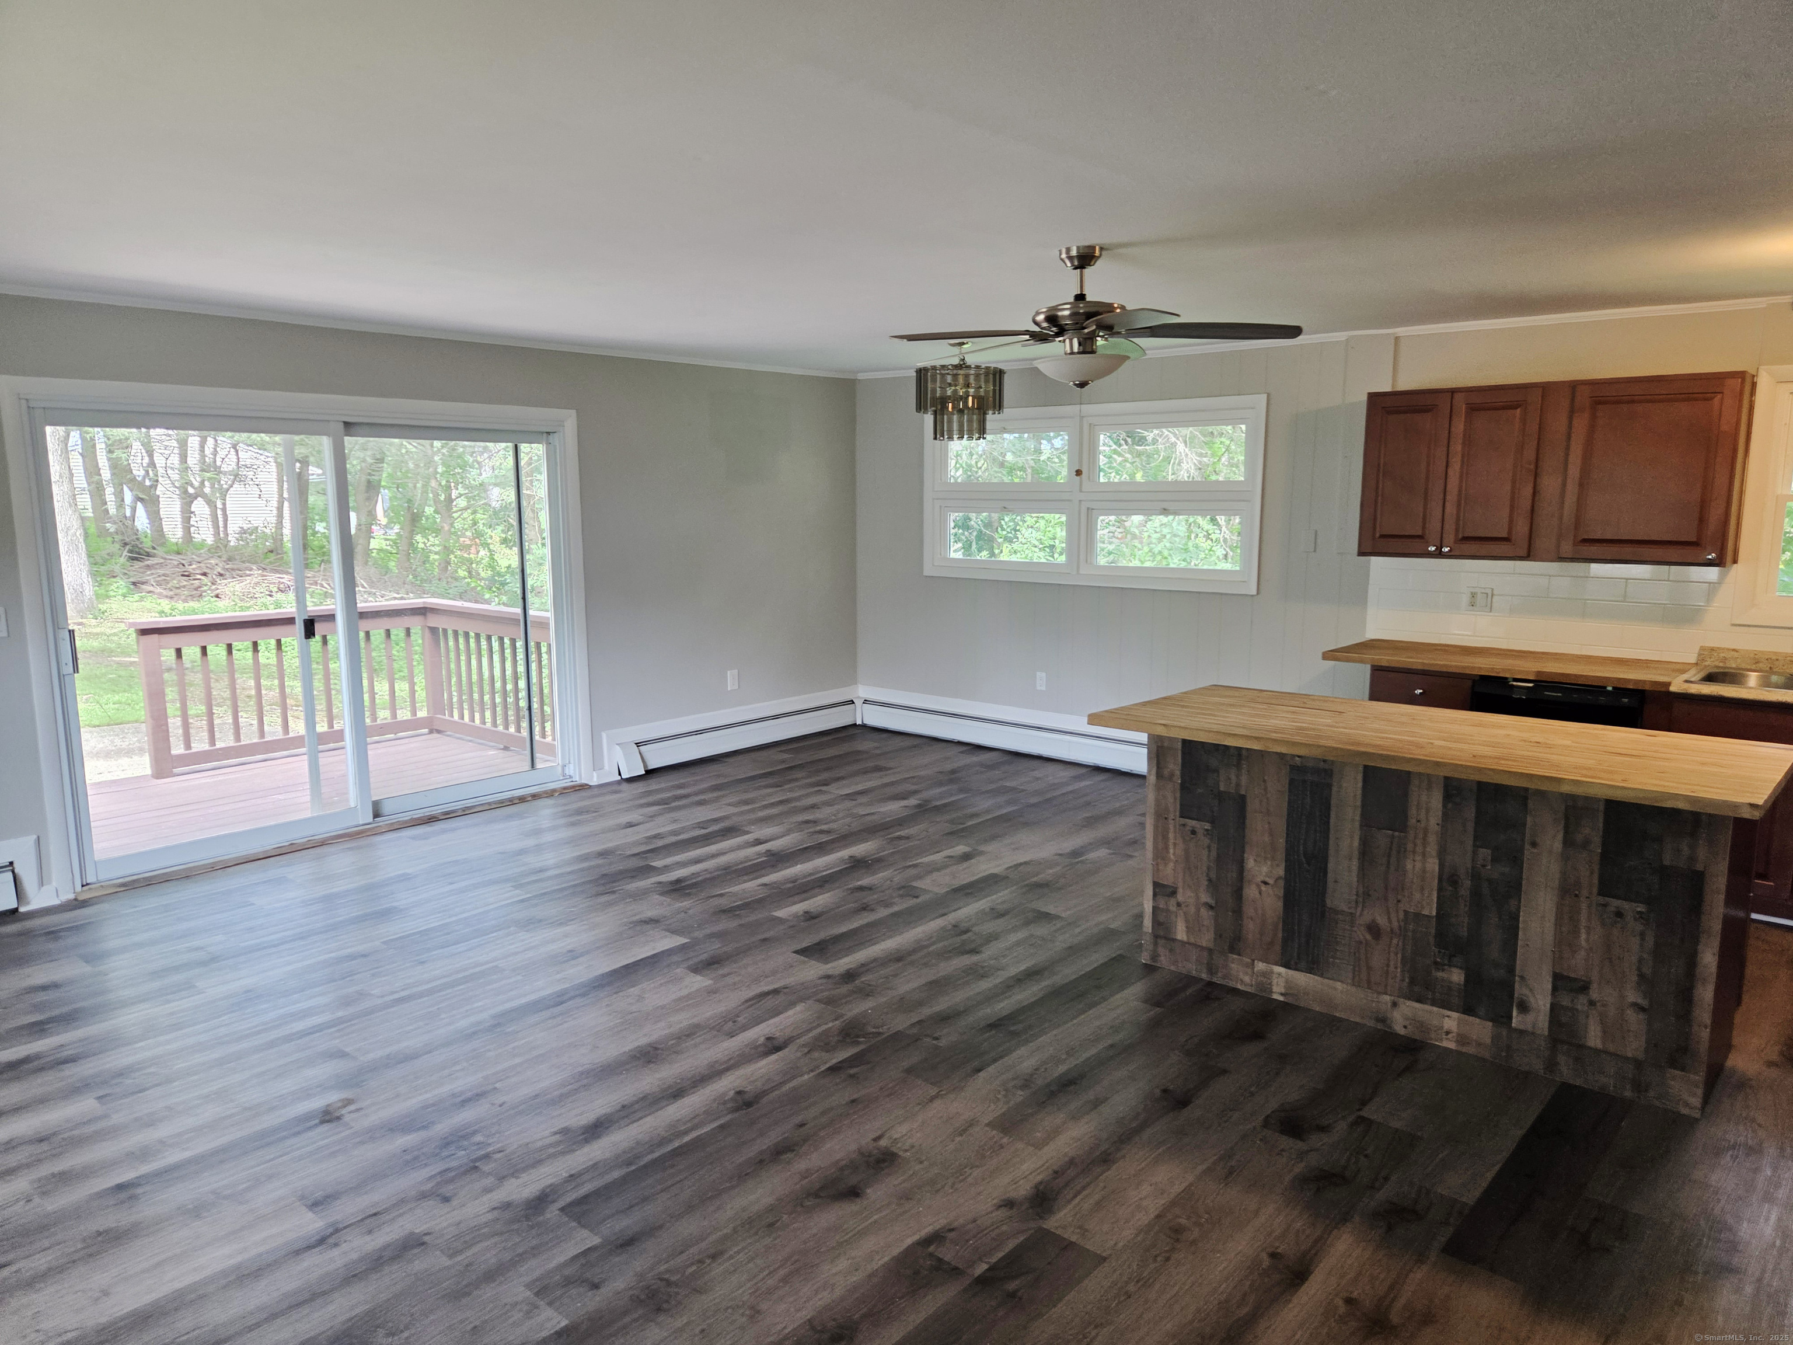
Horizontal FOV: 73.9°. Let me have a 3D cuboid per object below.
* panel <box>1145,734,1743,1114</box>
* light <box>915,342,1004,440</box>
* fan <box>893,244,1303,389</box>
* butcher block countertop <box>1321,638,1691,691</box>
[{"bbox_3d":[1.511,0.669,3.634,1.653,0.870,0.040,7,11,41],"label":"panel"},{"bbox_3d":[0.347,-1.497,6.382,0.481,0.501,0.481,0,9,0],"label":"light"},{"bbox_3d":[0.571,-1.098,3.729,1.340,0.430,1.340,7,11,41],"label":"fan"},{"bbox_3d":[2.655,-0.044,5.220,1.348,0.040,0.630,7,11,41],"label":"butcher block countertop"}]

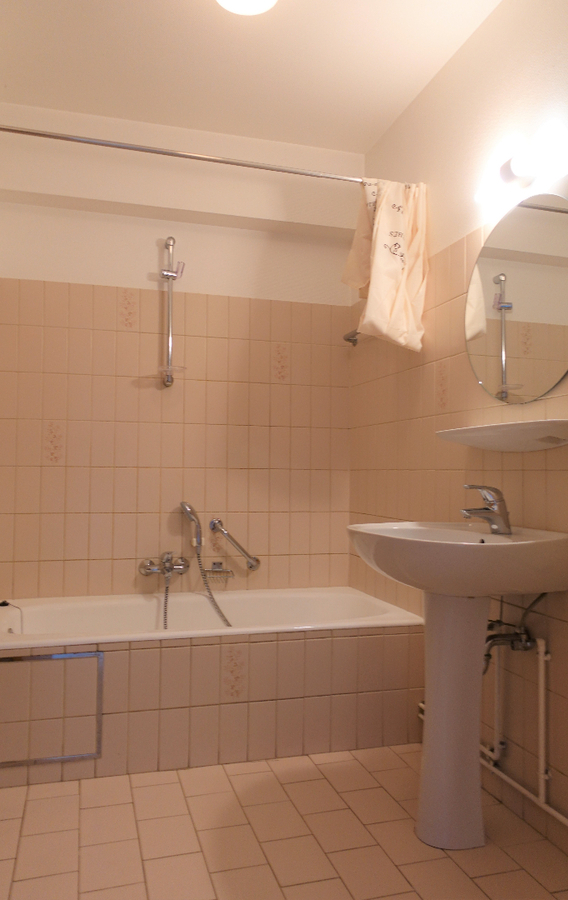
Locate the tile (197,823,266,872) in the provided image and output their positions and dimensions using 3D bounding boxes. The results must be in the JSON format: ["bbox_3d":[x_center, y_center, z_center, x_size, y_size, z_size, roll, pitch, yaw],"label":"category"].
[{"bbox_3d":[-0.138,1.047,1.573,0.151,0.010,0.184,2,-2,-17],"label":"tile"}]

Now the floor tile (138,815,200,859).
[{"bbox_3d":[-0.313,1.046,1.618,0.151,0.010,0.184,2,-2,-17],"label":"floor tile"}]

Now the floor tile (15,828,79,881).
[{"bbox_3d":[-0.604,1.042,1.542,0.147,0.010,0.185,1,-3,-16],"label":"floor tile"}]

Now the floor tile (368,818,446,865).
[{"bbox_3d":[0.337,1.097,1.677,0.145,0.012,0.191,1,-2,-18],"label":"floor tile"}]

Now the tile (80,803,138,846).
[{"bbox_3d":[-0.510,1.090,1.741,0.154,0.012,0.193,1,-2,-18],"label":"tile"}]

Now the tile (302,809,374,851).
[{"bbox_3d":[0.158,1.097,1.725,0.149,0.012,0.188,1,-2,-18],"label":"tile"}]

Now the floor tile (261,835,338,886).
[{"bbox_3d":[0.038,1.091,1.590,0.152,0.012,0.189,1,-2,-18],"label":"floor tile"}]

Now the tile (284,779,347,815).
[{"bbox_3d":[0.094,1.061,1.829,0.147,0.010,0.185,1,-3,-16],"label":"tile"}]

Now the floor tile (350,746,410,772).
[{"bbox_3d":[0.327,1.073,2.072,0.147,0.010,0.165,1,-3,-16],"label":"floor tile"}]

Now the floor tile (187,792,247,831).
[{"bbox_3d":[-0.197,1.053,1.745,0.151,0.010,0.184,2,-2,-17],"label":"floor tile"}]

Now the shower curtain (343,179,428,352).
[{"bbox_3d":[0.404,-0.709,2.360,0.265,0.658,0.214,1,-2,-14],"label":"shower curtain"}]

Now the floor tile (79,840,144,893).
[{"bbox_3d":[-0.432,1.039,1.497,0.151,0.010,0.184,2,-2,-17],"label":"floor tile"}]

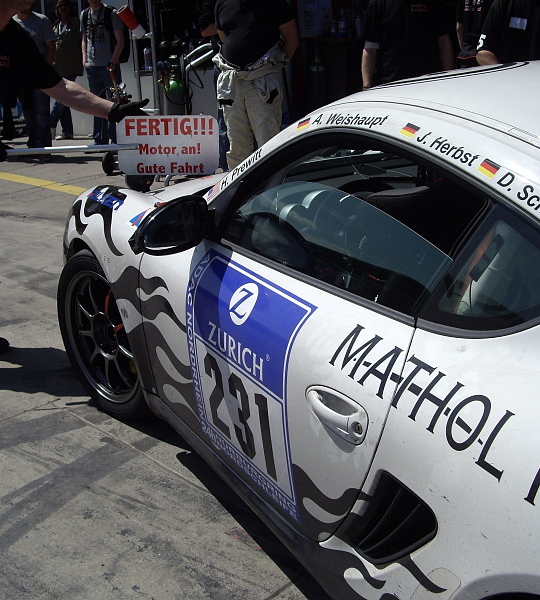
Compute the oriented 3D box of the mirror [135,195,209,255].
[{"bbox_3d":[-0.257,-0.201,2.310,0.205,0.140,0.125,-9,20,-26],"label":"mirror"}]

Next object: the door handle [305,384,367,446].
[{"bbox_3d":[0.132,0.222,1.706,0.045,0.070,0.220,-9,20,-26],"label":"door handle"}]

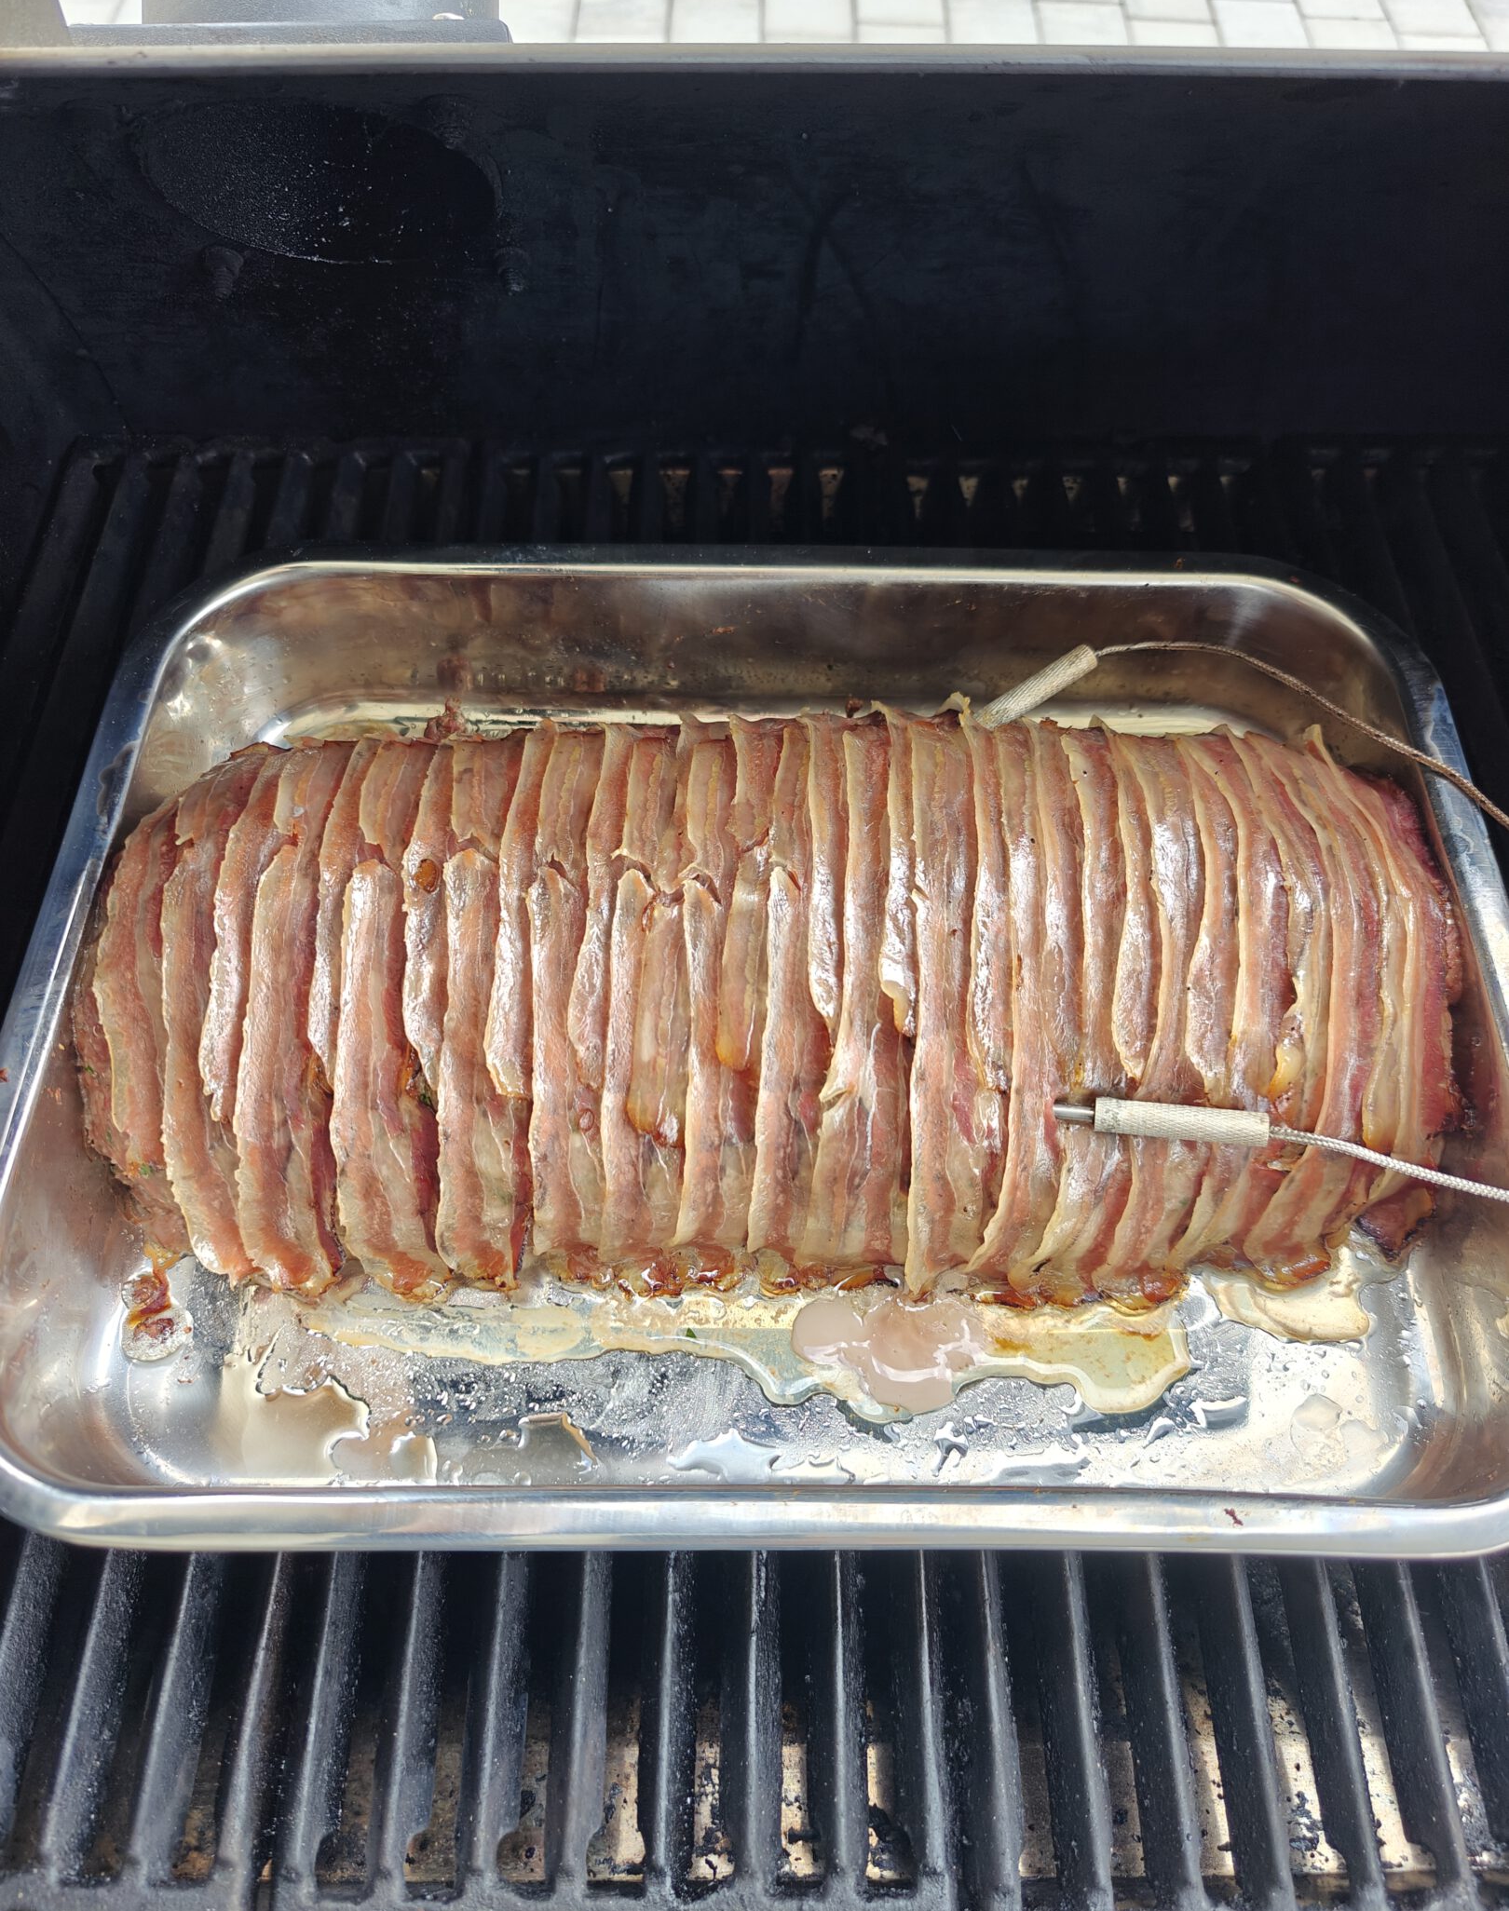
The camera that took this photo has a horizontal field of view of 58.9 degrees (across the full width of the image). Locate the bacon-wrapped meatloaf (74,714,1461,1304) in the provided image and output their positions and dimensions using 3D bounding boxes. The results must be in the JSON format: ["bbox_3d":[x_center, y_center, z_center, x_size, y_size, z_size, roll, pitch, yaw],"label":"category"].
[{"bbox_3d":[0.004,-0.005,0.363,0.351,0.083,0.171,0,60,0],"label":"bacon-wrapped meatloaf"}]

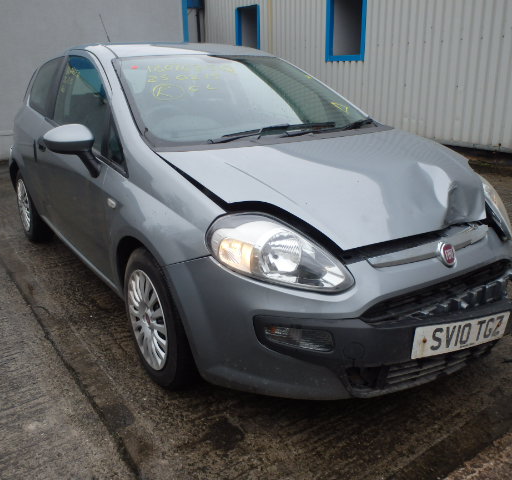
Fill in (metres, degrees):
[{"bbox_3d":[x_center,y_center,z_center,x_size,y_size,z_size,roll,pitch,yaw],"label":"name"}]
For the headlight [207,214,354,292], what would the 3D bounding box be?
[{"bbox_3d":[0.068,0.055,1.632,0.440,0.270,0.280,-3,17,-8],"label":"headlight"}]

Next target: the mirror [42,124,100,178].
[{"bbox_3d":[-0.826,-0.403,2.340,0.235,0.250,0.180,-12,20,-32],"label":"mirror"}]

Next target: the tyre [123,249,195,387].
[{"bbox_3d":[-0.380,0.321,2.153,0.180,0.610,0.610,-12,20,-32],"label":"tyre"}]

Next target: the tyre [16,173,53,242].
[{"bbox_3d":[-1.774,-0.280,4.152,0.180,0.610,0.610,-12,20,-32],"label":"tyre"}]

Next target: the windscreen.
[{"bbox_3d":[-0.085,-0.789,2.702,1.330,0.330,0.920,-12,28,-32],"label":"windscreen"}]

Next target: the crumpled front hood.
[{"bbox_3d":[0.406,-0.250,2.108,1.380,0.230,0.880,-12,28,-32],"label":"crumpled front hood"}]

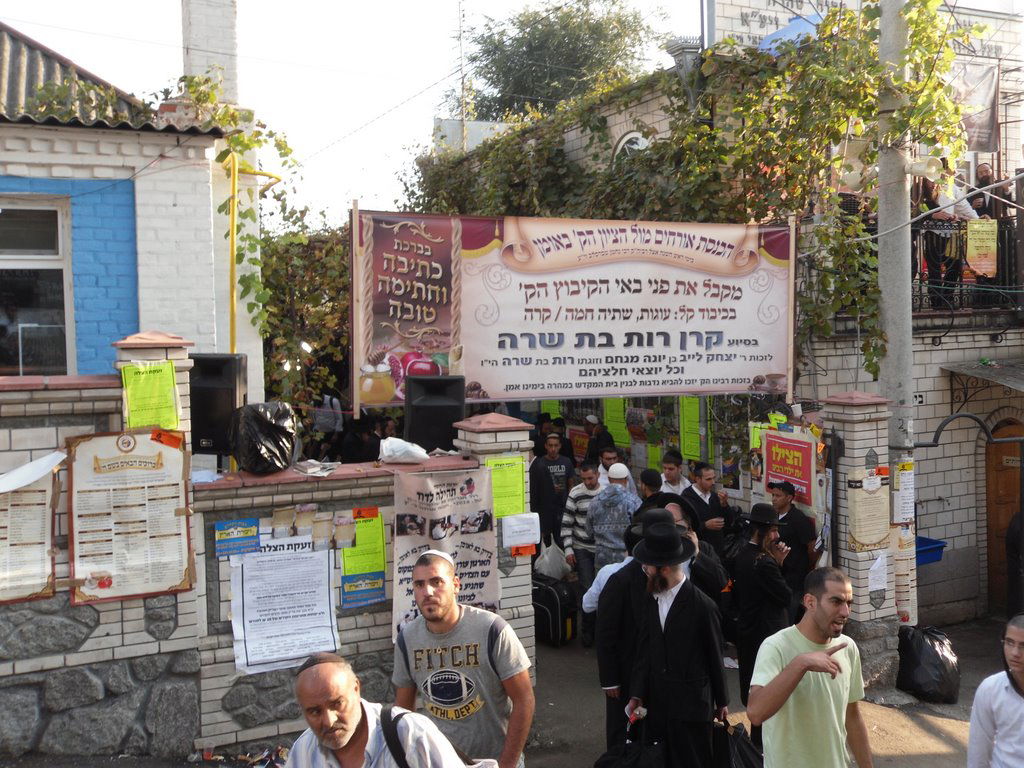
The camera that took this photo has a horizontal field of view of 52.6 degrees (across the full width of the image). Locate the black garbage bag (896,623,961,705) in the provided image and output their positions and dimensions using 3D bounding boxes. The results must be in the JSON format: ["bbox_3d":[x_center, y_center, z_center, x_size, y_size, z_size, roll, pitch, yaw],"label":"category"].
[{"bbox_3d":[3.478,2.296,8.648,0.460,0.570,0.440,-1,2,0],"label":"black garbage bag"}]

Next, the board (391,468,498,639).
[{"bbox_3d":[-0.449,1.157,7.045,0.740,1.140,0.030,-2,2,-25],"label":"board"}]

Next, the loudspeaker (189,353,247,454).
[{"bbox_3d":[-2.053,0.133,7.184,0.420,0.680,0.370,-1,2,4],"label":"loudspeaker"}]

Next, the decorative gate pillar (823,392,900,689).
[{"bbox_3d":[3.020,1.340,9.060,0.470,2.515,0.470,-2,2,-25],"label":"decorative gate pillar"}]

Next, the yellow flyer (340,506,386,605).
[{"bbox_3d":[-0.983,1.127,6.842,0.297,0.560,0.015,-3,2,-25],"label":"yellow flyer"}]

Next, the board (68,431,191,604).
[{"bbox_3d":[-2.289,0.796,6.210,0.680,0.970,0.020,-3,2,-25],"label":"board"}]

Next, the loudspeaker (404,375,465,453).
[{"bbox_3d":[-0.600,0.272,7.831,0.420,0.680,0.370,0,2,-12],"label":"loudspeaker"}]

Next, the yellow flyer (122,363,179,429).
[{"bbox_3d":[-2.201,0.086,6.323,0.297,0.410,0.015,-6,4,-25],"label":"yellow flyer"}]

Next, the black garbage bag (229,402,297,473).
[{"bbox_3d":[-1.627,0.357,6.780,0.420,0.450,0.380,-2,2,-25],"label":"black garbage bag"}]

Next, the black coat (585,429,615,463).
[{"bbox_3d":[0.931,0.844,10.812,0.330,0.800,0.480,-2,2,-23],"label":"black coat"}]

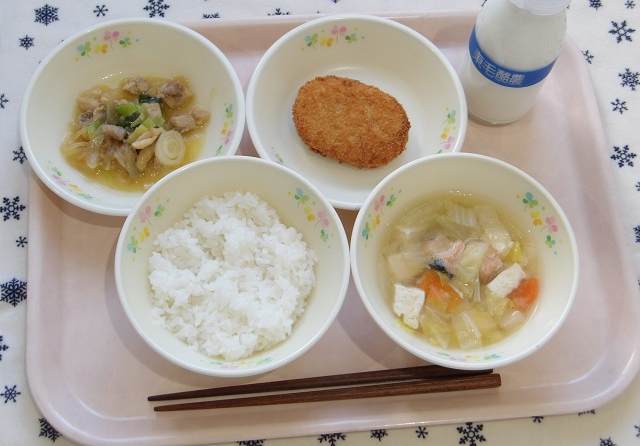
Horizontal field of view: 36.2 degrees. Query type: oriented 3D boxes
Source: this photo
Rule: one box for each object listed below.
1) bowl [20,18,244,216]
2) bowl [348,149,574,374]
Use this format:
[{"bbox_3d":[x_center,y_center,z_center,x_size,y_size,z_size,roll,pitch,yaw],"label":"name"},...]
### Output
[{"bbox_3d":[-0.123,-0.065,0.659,0.147,0.038,0.147,1,68,-3],"label":"bowl"},{"bbox_3d":[0.086,0.031,0.620,0.139,0.060,0.139,1,68,-3],"label":"bowl"}]

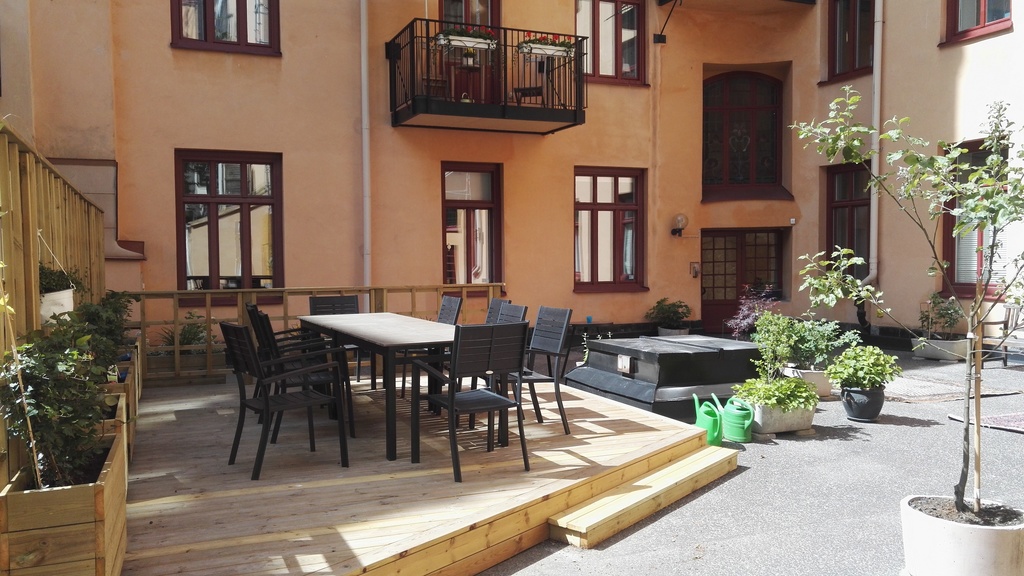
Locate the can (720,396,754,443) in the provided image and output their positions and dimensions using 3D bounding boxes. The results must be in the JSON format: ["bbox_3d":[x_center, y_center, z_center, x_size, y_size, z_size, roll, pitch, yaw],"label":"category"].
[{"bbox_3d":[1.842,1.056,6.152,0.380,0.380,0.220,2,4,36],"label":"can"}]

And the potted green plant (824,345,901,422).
[{"bbox_3d":[3.212,0.856,6.720,0.670,0.660,0.640,0,2,25],"label":"potted green plant"}]

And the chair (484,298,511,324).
[{"bbox_3d":[-0.328,0.561,6.498,0.590,0.910,0.570,-2,3,-29],"label":"chair"}]

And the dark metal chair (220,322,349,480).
[{"bbox_3d":[-1.409,0.654,4.502,0.600,0.885,0.560,-2,3,-37],"label":"dark metal chair"}]

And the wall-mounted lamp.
[{"bbox_3d":[3.014,-1.134,13.204,0.240,0.400,0.300,-1,3,-21],"label":"wall-mounted lamp"}]

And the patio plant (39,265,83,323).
[{"bbox_3d":[-2.156,0.027,3.453,0.200,0.290,0.210,-2,2,-26],"label":"patio plant"}]

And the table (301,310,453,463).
[{"bbox_3d":[-1.007,0.676,5.988,0.890,0.740,2.380,-2,3,-29],"label":"table"}]

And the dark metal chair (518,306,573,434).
[{"bbox_3d":[0.079,0.606,5.325,0.600,0.885,0.560,-2,2,-23],"label":"dark metal chair"}]

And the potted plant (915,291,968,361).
[{"bbox_3d":[6.039,0.531,10.331,0.380,0.965,0.740,-2,2,-22],"label":"potted plant"}]

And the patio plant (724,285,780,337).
[{"bbox_3d":[3.290,0.507,10.029,0.764,1.096,0.700,0,2,17],"label":"patio plant"}]

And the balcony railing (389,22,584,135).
[{"bbox_3d":[-0.368,-3.187,11.350,2.752,1.327,1.229,-1,3,-21],"label":"balcony railing"}]

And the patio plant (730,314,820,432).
[{"bbox_3d":[2.279,0.732,6.375,0.660,1.000,0.500,-1,3,-21],"label":"patio plant"}]

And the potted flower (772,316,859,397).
[{"bbox_3d":[3.229,0.688,7.994,0.850,0.880,0.650,-1,3,-21],"label":"potted flower"}]

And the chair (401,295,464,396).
[{"bbox_3d":[-0.797,0.542,6.920,0.590,0.910,0.570,-2,3,-29],"label":"chair"}]

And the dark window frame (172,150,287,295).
[{"bbox_3d":[-4.105,-0.900,10.743,1.470,2.210,0.150,-1,3,-21],"label":"dark window frame"}]

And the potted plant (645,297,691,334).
[{"bbox_3d":[2.710,0.577,12.694,0.800,0.820,0.760,-1,2,-20],"label":"potted plant"}]

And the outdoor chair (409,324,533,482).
[{"bbox_3d":[-0.233,0.644,4.428,0.560,0.885,0.600,-2,3,-29],"label":"outdoor chair"}]

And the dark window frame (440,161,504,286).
[{"bbox_3d":[-0.638,-0.941,11.672,1.038,2.118,0.160,-1,2,-21],"label":"dark window frame"}]

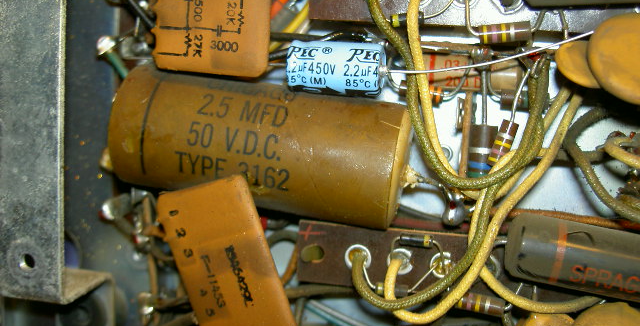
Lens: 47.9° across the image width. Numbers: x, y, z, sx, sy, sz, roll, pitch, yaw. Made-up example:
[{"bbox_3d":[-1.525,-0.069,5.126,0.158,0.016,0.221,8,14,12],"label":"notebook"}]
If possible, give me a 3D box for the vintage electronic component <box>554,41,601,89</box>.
[{"bbox_3d":[0.051,-0.019,0.139,0.012,0.004,0.012,0,56,-9],"label":"vintage electronic component"}]

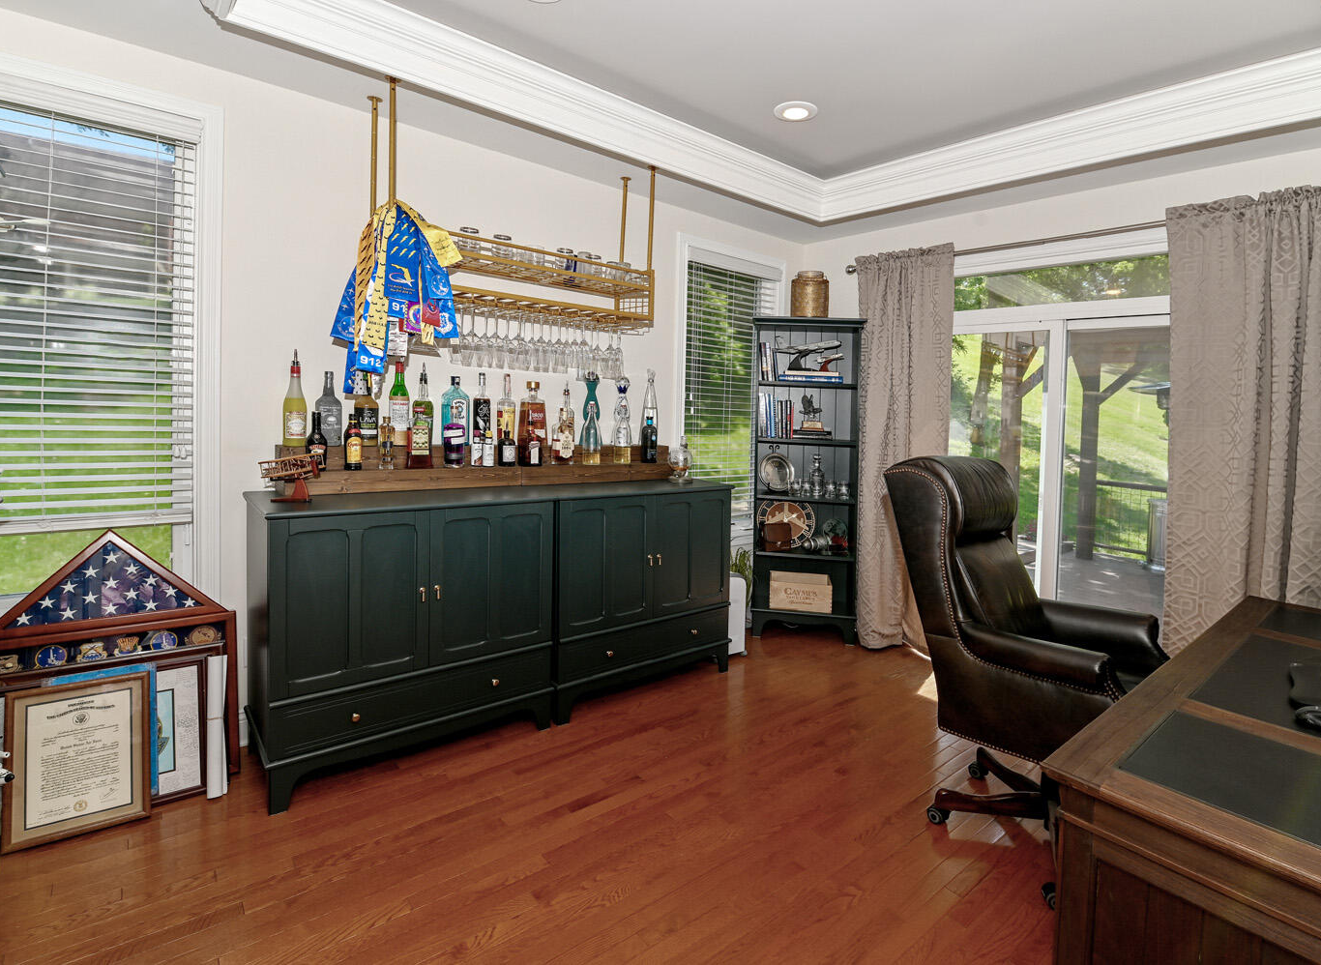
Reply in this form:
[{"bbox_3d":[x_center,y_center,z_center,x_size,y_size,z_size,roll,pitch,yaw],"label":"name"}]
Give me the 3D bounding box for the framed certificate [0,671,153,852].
[{"bbox_3d":[-1.757,0.830,1.829,0.335,0.440,0.030,-1,-11,-31],"label":"framed certificate"}]

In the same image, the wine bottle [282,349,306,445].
[{"bbox_3d":[-1.343,-0.306,2.216,0.085,0.355,0.085,-3,7,-38],"label":"wine bottle"}]

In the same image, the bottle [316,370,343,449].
[{"bbox_3d":[-1.212,-0.269,2.218,0.095,0.279,0.080,-1,6,-35],"label":"bottle"}]

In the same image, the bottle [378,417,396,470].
[{"bbox_3d":[-1.195,-0.173,2.639,0.072,0.235,0.068,0,5,-22],"label":"bottle"}]

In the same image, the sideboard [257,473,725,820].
[{"bbox_3d":[-0.535,0.524,2.673,2.101,0.965,0.401,-2,6,-40],"label":"sideboard"}]

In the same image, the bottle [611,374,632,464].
[{"bbox_3d":[-0.218,-0.353,3.399,0.110,0.465,0.110,1,4,0],"label":"bottle"}]

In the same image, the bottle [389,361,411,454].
[{"bbox_3d":[-1.053,-0.314,2.440,0.085,0.348,0.085,-3,7,-38],"label":"bottle"}]

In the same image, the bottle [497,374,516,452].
[{"bbox_3d":[-0.691,-0.323,2.720,0.084,0.329,0.084,-3,7,-38],"label":"bottle"}]

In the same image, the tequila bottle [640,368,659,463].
[{"bbox_3d":[-0.063,-0.385,3.512,0.095,0.500,0.095,-1,5,-26],"label":"tequila bottle"}]

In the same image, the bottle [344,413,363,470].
[{"bbox_3d":[-1.120,-0.149,2.207,0.066,0.207,0.064,-1,6,-35],"label":"bottle"}]

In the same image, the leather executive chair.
[{"bbox_3d":[1.227,0.550,2.023,0.794,1.176,0.676,6,7,42],"label":"leather executive chair"}]

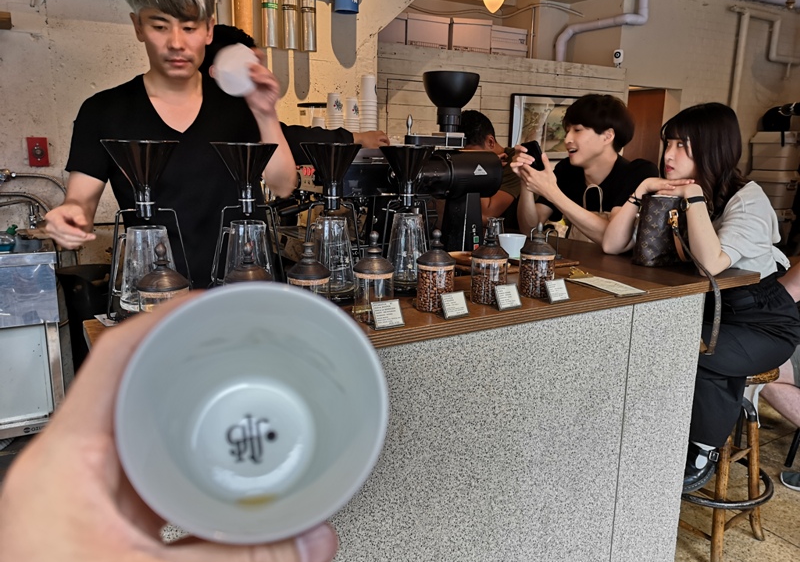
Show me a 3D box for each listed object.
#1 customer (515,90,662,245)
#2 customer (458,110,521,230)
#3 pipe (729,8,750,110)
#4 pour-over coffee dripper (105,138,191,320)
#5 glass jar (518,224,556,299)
[{"bbox_3d":[0.753,0.008,2.129,0.620,1.280,0.500,-3,13,-18],"label":"customer"},{"bbox_3d":[0.351,0.017,2.549,0.450,1.420,0.480,-1,12,-5],"label":"customer"},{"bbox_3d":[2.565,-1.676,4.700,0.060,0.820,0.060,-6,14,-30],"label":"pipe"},{"bbox_3d":[-0.489,-0.099,1.198,0.152,0.330,0.148,-6,14,-30],"label":"pour-over coffee dripper"},{"bbox_3d":[0.313,-0.049,1.398,0.082,0.163,0.082,1,12,0],"label":"glass jar"}]

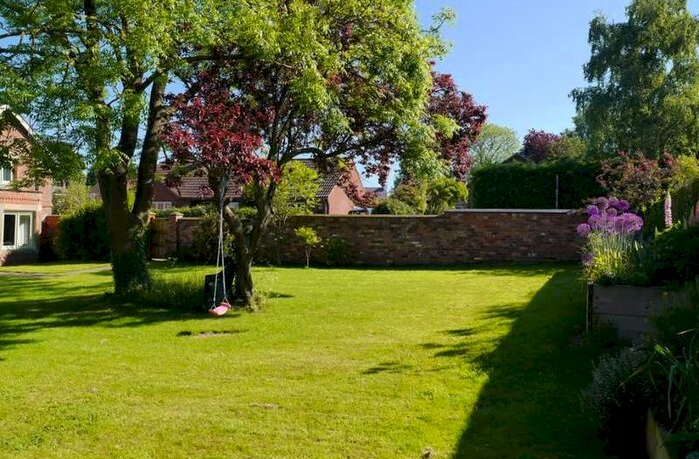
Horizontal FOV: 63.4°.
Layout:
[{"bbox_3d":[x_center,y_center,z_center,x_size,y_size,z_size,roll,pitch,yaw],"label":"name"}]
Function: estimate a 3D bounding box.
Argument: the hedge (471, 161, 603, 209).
[{"bbox_3d":[7.731,-0.918,23.386,5.500,3.700,1.600,0,1,0],"label":"hedge"}]

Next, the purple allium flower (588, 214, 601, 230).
[{"bbox_3d":[2.555,-0.083,5.900,0.145,0.145,0.145,0,1,0],"label":"purple allium flower"}]

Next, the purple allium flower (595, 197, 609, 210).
[{"bbox_3d":[2.673,-0.276,6.000,0.140,0.135,0.140,0,1,0],"label":"purple allium flower"}]

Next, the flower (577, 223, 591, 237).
[{"bbox_3d":[2.420,0.010,5.850,0.145,0.140,0.145,0,1,0],"label":"flower"}]

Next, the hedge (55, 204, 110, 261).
[{"bbox_3d":[-10.050,0.124,21.707,2.500,2.200,1.500,0,1,0],"label":"hedge"}]

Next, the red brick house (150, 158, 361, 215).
[{"bbox_3d":[-7.297,-2.187,41.260,15.000,5.300,8.800,0,1,16],"label":"red brick house"}]

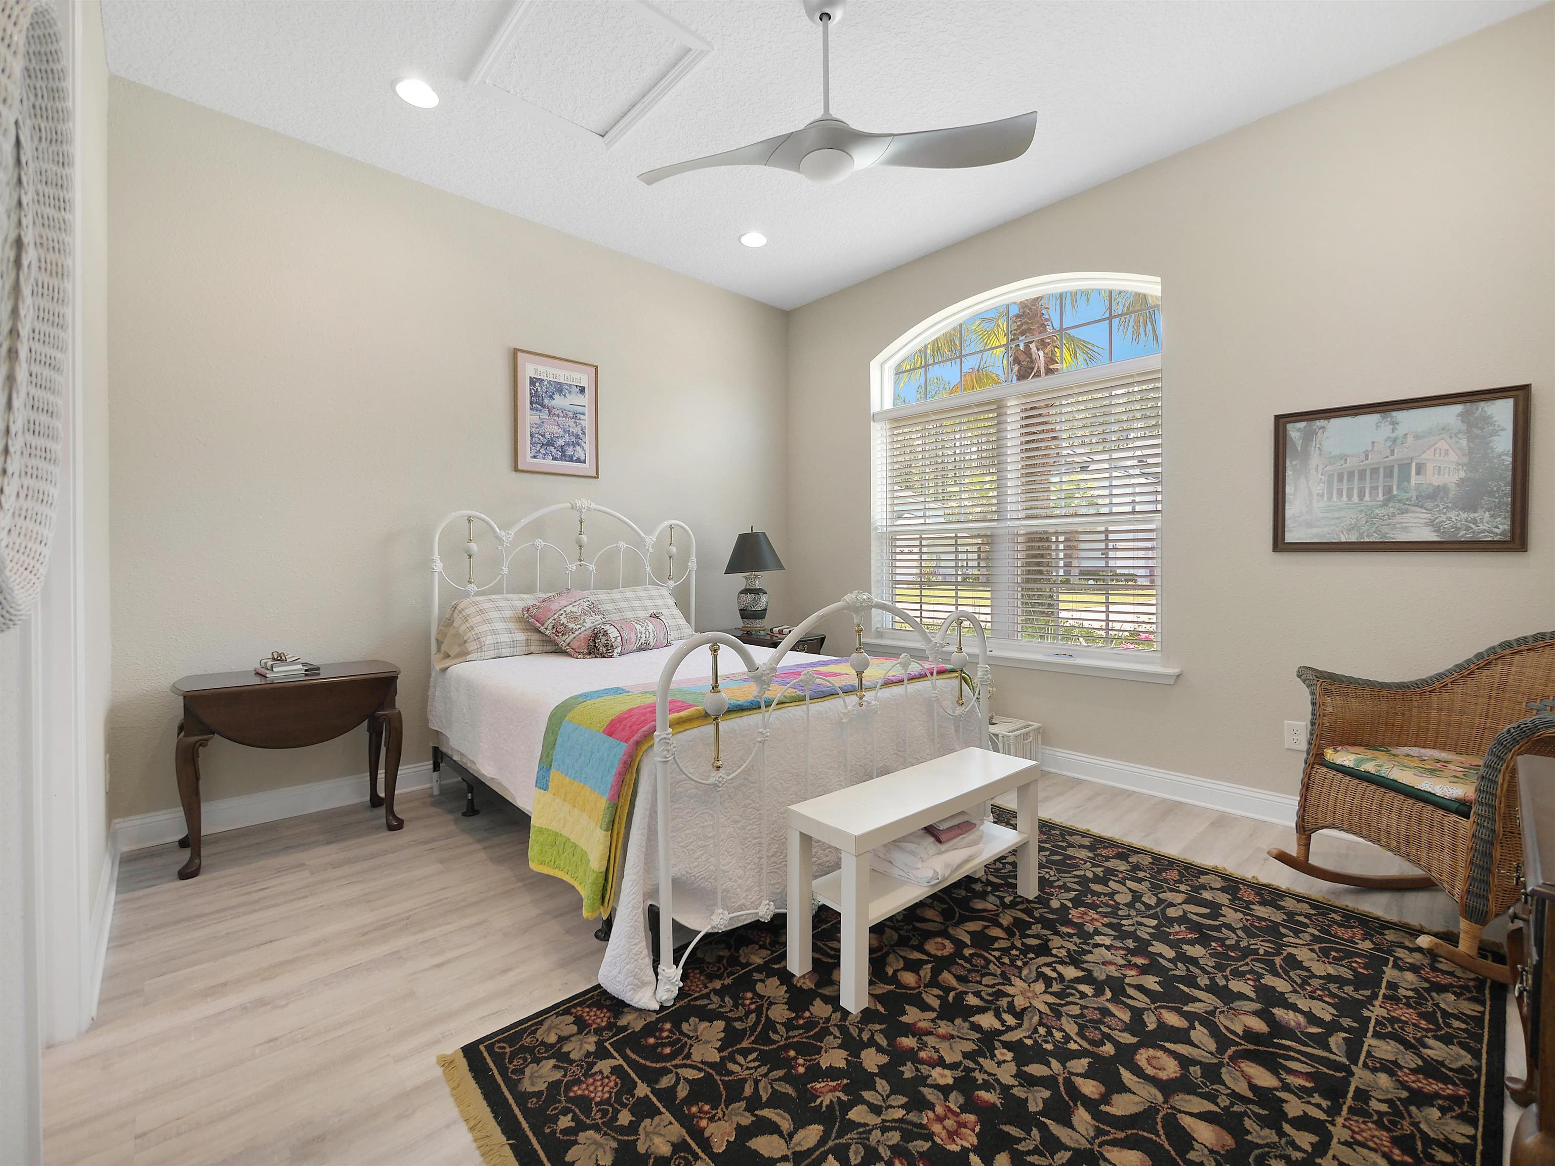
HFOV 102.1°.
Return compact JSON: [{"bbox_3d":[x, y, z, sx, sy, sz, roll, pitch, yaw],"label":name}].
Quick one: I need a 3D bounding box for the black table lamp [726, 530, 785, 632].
[{"bbox_3d":[-0.149,-0.023,4.349,0.413,0.714,0.413,0,2,0],"label":"black table lamp"}]

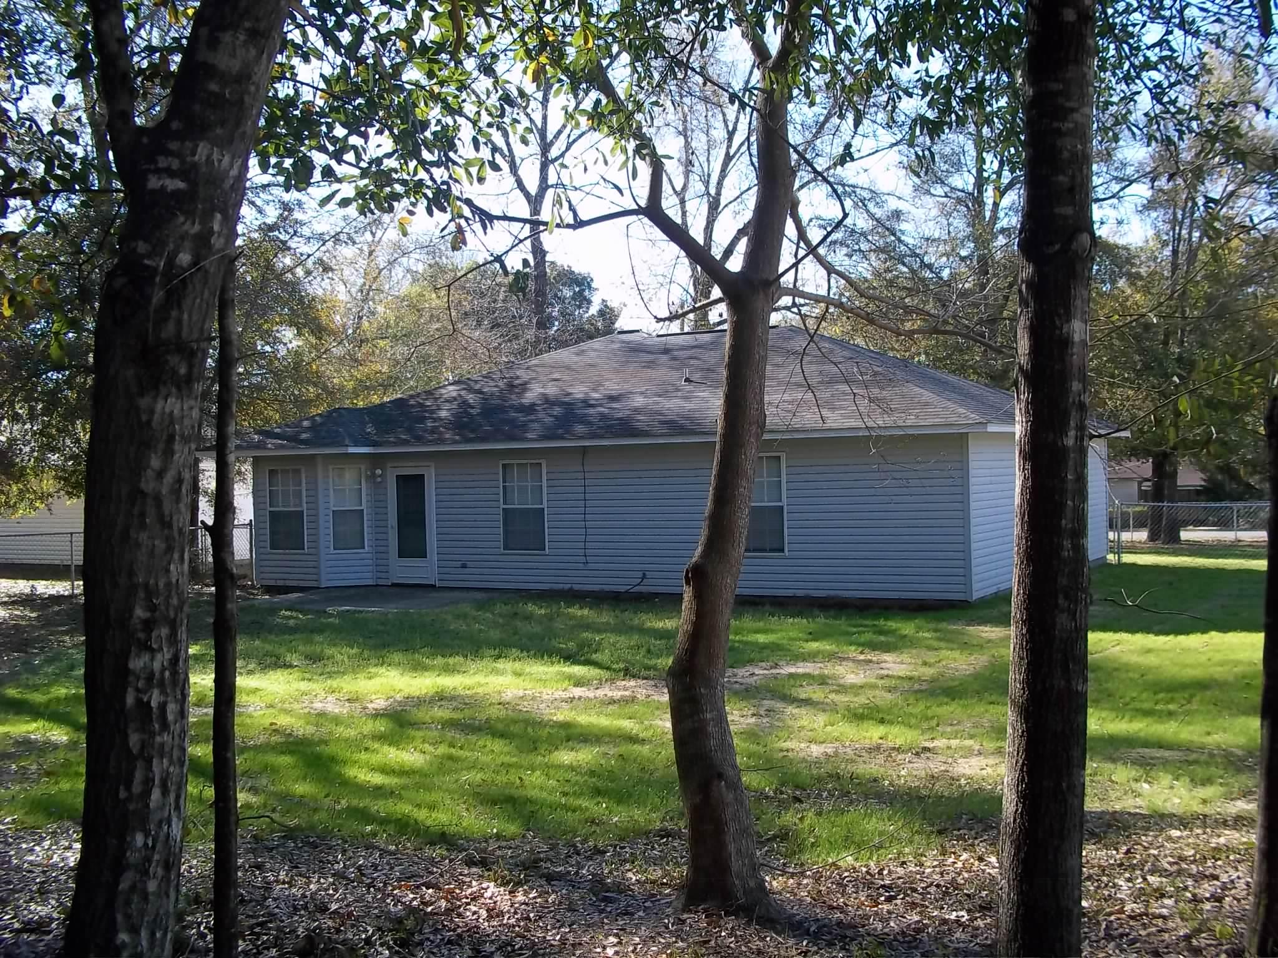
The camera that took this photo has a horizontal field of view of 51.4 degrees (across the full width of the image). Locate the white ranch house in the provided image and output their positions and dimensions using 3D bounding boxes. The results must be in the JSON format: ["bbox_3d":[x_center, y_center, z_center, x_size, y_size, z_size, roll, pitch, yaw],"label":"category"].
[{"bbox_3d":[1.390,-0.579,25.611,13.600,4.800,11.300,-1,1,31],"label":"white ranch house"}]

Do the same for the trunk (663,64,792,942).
[{"bbox_3d":[0.360,0.030,5.300,0.500,3.450,0.450,-2,0,0],"label":"trunk"}]

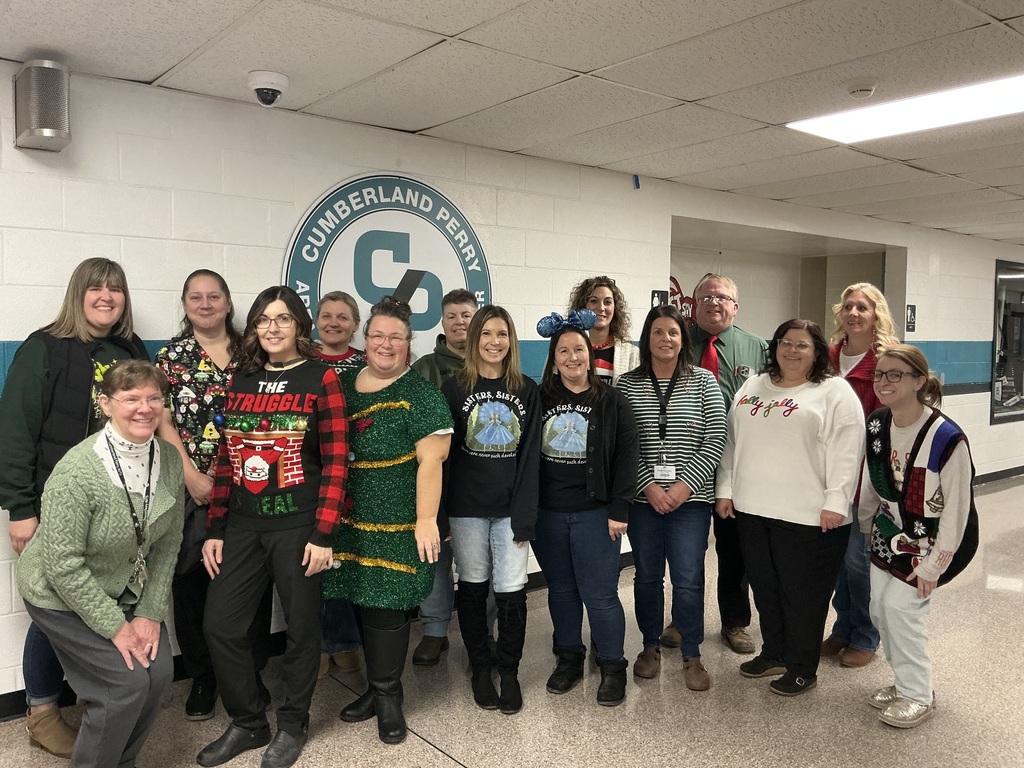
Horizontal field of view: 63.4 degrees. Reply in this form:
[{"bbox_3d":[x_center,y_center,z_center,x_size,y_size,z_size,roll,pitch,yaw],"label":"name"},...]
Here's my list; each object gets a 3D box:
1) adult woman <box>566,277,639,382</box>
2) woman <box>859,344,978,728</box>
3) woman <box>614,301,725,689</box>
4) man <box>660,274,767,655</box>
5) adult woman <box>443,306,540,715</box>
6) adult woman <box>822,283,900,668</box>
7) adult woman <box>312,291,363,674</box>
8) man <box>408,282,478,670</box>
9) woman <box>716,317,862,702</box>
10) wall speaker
[{"bbox_3d":[0.409,0.367,3.740,0.470,1.712,0.320,0,3,3],"label":"adult woman"},{"bbox_3d":[1.571,0.553,3.210,0.450,1.402,0.470,3,4,43],"label":"woman"},{"bbox_3d":[0.691,0.454,3.543,0.500,1.581,0.380,1,4,17],"label":"woman"},{"bbox_3d":[0.972,0.351,3.928,0.560,1.744,0.420,2,4,20],"label":"man"},{"bbox_3d":[-0.079,0.471,3.314,0.450,1.563,0.370,1,3,6],"label":"adult woman"},{"bbox_3d":[1.590,0.381,3.800,0.480,1.682,0.330,2,4,30],"label":"adult woman"},{"bbox_3d":[-0.754,0.414,3.600,0.470,1.629,0.310,0,3,-7],"label":"adult woman"},{"bbox_3d":[-0.307,0.396,3.770,0.490,1.649,0.320,0,3,6],"label":"man"},{"bbox_3d":[1.176,0.489,3.505,0.590,1.524,0.430,3,4,40],"label":"woman"},{"bbox_3d":[-1.669,-0.983,2.949,0.150,0.262,0.245,-2,4,-38],"label":"wall speaker"}]

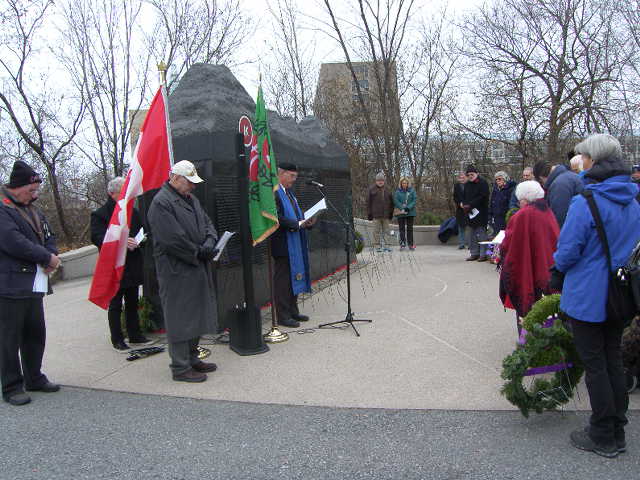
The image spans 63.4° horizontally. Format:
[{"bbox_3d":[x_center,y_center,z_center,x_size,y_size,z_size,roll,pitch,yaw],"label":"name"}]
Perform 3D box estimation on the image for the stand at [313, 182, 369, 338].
[{"bbox_3d":[0.256,0.197,5.296,0.600,1.460,0.540,-2,6,-3],"label":"stand"}]

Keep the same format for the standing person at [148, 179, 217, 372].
[{"bbox_3d":[-1.064,0.246,4.103,0.430,1.700,0.520,1,7,23],"label":"standing person"}]

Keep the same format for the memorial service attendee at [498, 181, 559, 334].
[{"bbox_3d":[1.816,0.243,4.484,0.420,1.500,0.540,5,9,45],"label":"memorial service attendee"}]

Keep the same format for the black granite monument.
[{"bbox_3d":[-0.679,-0.703,7.580,0.900,2.780,4.850,1,7,22],"label":"black granite monument"}]

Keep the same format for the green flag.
[{"bbox_3d":[-0.536,-0.707,4.911,0.300,1.530,0.220,-2,6,-6],"label":"green flag"}]

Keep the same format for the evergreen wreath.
[{"bbox_3d":[1.514,0.790,3.540,0.530,0.740,0.300,-4,7,-20],"label":"evergreen wreath"}]

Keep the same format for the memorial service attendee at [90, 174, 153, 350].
[{"bbox_3d":[-1.876,0.197,4.951,0.420,1.640,0.520,3,8,35],"label":"memorial service attendee"}]

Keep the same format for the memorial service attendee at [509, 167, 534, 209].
[{"bbox_3d":[3.379,-0.334,8.415,0.520,1.680,0.380,2,7,37],"label":"memorial service attendee"}]

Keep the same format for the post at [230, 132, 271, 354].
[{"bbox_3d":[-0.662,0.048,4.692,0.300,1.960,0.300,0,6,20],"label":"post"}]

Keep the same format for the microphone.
[{"bbox_3d":[-0.048,-0.602,5.517,0.185,0.050,0.050,17,8,4],"label":"microphone"}]

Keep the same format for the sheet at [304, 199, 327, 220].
[{"bbox_3d":[-0.047,-0.317,5.380,0.280,0.020,0.216,-34,28,-3],"label":"sheet"}]

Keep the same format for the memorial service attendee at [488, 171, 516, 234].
[{"bbox_3d":[3.199,-0.364,9.018,0.380,1.630,0.500,-7,8,-40],"label":"memorial service attendee"}]

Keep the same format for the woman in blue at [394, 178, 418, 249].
[{"bbox_3d":[1.872,-0.564,11.418,0.500,1.630,0.340,-1,6,6],"label":"woman in blue"}]

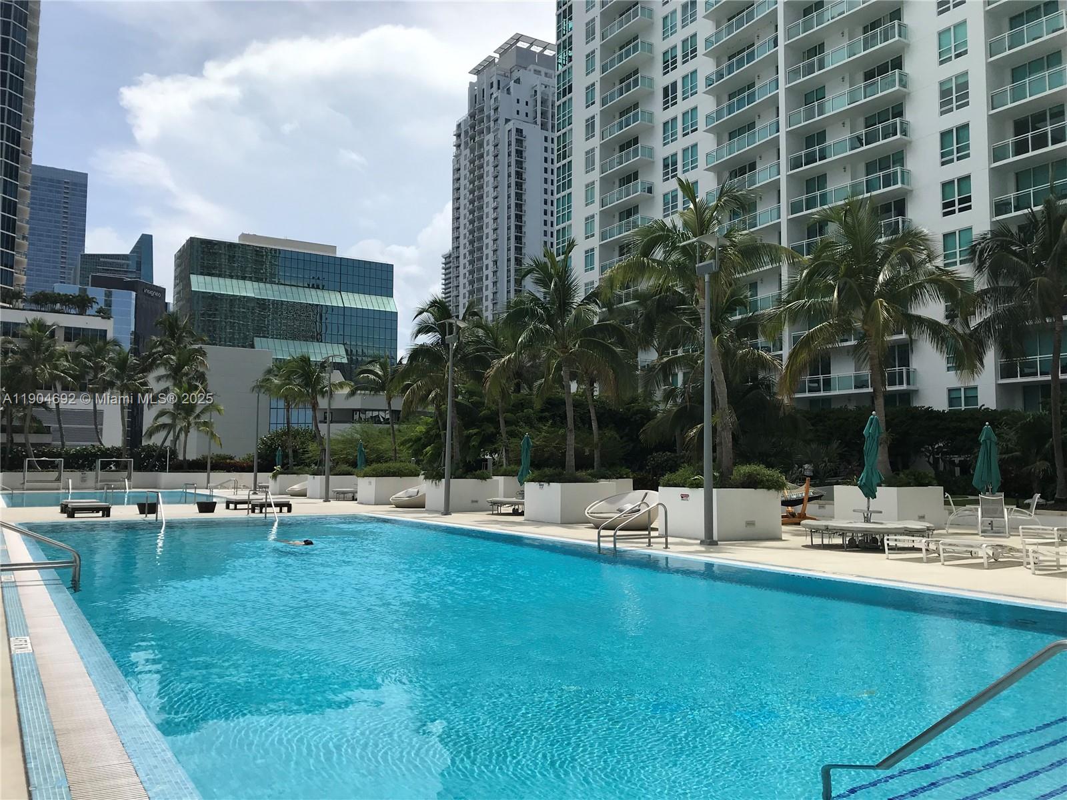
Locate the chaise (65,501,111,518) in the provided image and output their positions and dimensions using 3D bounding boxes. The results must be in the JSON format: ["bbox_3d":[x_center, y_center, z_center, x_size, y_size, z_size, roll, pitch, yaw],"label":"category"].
[{"bbox_3d":[-12.850,3.172,24.944,1.050,0.390,1.250,3,-5,-31],"label":"chaise"}]

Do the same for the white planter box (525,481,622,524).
[{"bbox_3d":[1.012,2.816,23.768,1.820,1.060,1.820,3,-5,-32],"label":"white planter box"}]

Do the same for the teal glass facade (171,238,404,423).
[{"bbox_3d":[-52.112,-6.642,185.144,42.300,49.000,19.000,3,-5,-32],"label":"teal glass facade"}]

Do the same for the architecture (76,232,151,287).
[{"bbox_3d":[-203.429,-31.306,420.000,30.000,104.000,26.000,0,-4,0],"label":"architecture"}]

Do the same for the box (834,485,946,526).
[{"bbox_3d":[8.902,2.693,21.617,1.860,1.060,1.780,3,-5,-32],"label":"box"}]

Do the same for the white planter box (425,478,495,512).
[{"bbox_3d":[-2.426,3.207,29.178,1.820,1.060,1.820,3,-5,-32],"label":"white planter box"}]

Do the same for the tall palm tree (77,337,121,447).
[{"bbox_3d":[-27.922,0.218,55.197,2.800,7.910,2.800,3,-5,-31],"label":"tall palm tree"}]

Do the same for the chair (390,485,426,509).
[{"bbox_3d":[-4.230,3.469,31.403,1.900,0.880,1.900,3,-5,-30],"label":"chair"}]

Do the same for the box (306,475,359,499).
[{"bbox_3d":[-9.261,3.983,39.934,1.820,1.060,1.820,3,-5,-32],"label":"box"}]

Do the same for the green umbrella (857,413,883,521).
[{"bbox_3d":[6.664,1.555,17.100,0.500,2.630,0.500,0,-4,0],"label":"green umbrella"}]

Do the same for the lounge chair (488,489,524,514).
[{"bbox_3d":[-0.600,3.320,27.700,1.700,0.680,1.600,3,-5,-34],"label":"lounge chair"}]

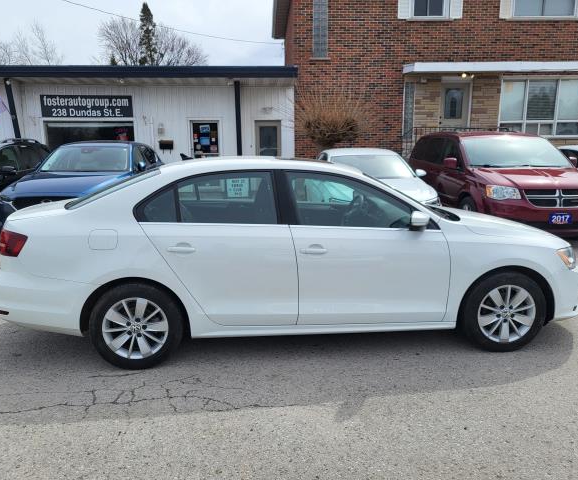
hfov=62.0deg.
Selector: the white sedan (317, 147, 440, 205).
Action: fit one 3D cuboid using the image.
[{"bbox_3d":[1.254,-0.908,8.492,1.790,1.450,4.550,-1,12,-1],"label":"white sedan"}]

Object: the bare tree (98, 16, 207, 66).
[{"bbox_3d":[-10.721,-11.983,38.371,8.800,11.200,8.600,0,12,0],"label":"bare tree"}]

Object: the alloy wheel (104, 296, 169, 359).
[{"bbox_3d":[-1.050,0.590,3.352,0.440,0.440,0.190,-1,12,-5],"label":"alloy wheel"}]

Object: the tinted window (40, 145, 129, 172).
[{"bbox_3d":[-3.159,-1.288,7.648,1.400,0.130,0.840,-1,40,-3],"label":"tinted window"}]

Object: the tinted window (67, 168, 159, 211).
[{"bbox_3d":[-1.296,-0.490,3.885,0.680,0.120,1.250,-24,13,0],"label":"tinted window"}]

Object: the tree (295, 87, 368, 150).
[{"bbox_3d":[1.130,-2.566,12.847,2.100,2.900,2.000,0,12,0],"label":"tree"}]

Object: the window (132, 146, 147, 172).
[{"bbox_3d":[-2.468,-1.312,7.847,0.140,0.420,0.880,-1,12,-3],"label":"window"}]

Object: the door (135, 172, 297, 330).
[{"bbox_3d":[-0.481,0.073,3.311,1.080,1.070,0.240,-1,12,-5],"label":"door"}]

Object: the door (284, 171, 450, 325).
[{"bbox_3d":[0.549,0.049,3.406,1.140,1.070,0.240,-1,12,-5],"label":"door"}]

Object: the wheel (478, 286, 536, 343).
[{"bbox_3d":[1.589,0.527,3.595,0.440,0.440,0.190,-1,12,-5],"label":"wheel"}]

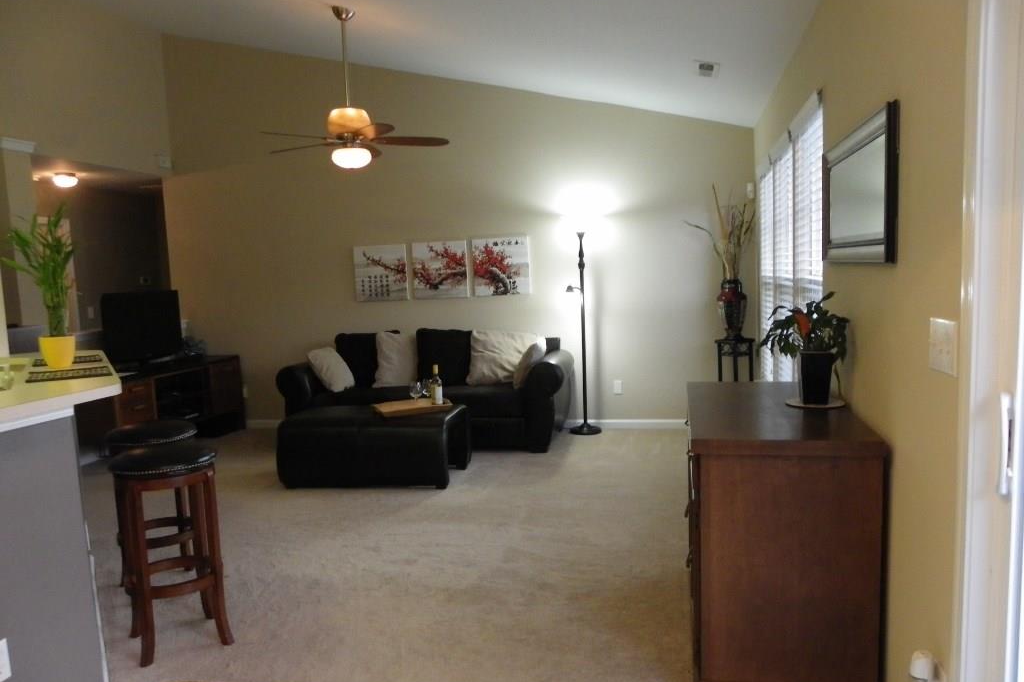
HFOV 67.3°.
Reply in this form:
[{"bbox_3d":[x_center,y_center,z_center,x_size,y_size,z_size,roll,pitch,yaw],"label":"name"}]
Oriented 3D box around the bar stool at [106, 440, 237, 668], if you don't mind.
[{"bbox_3d":[-1.336,0.809,3.023,0.455,0.756,0.455,-1,6,13],"label":"bar stool"}]

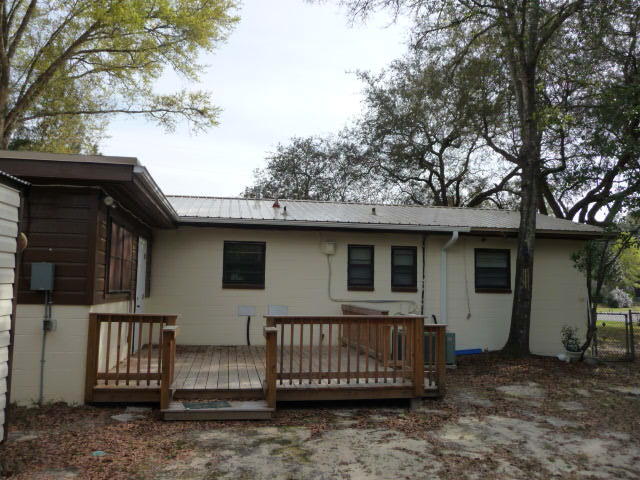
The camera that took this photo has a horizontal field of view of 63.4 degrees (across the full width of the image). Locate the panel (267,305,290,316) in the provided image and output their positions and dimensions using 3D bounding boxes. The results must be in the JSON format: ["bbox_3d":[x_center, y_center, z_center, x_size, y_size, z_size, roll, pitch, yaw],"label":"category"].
[{"bbox_3d":[-0.915,1.564,11.413,0.470,0.260,0.120,2,-6,-10],"label":"panel"}]

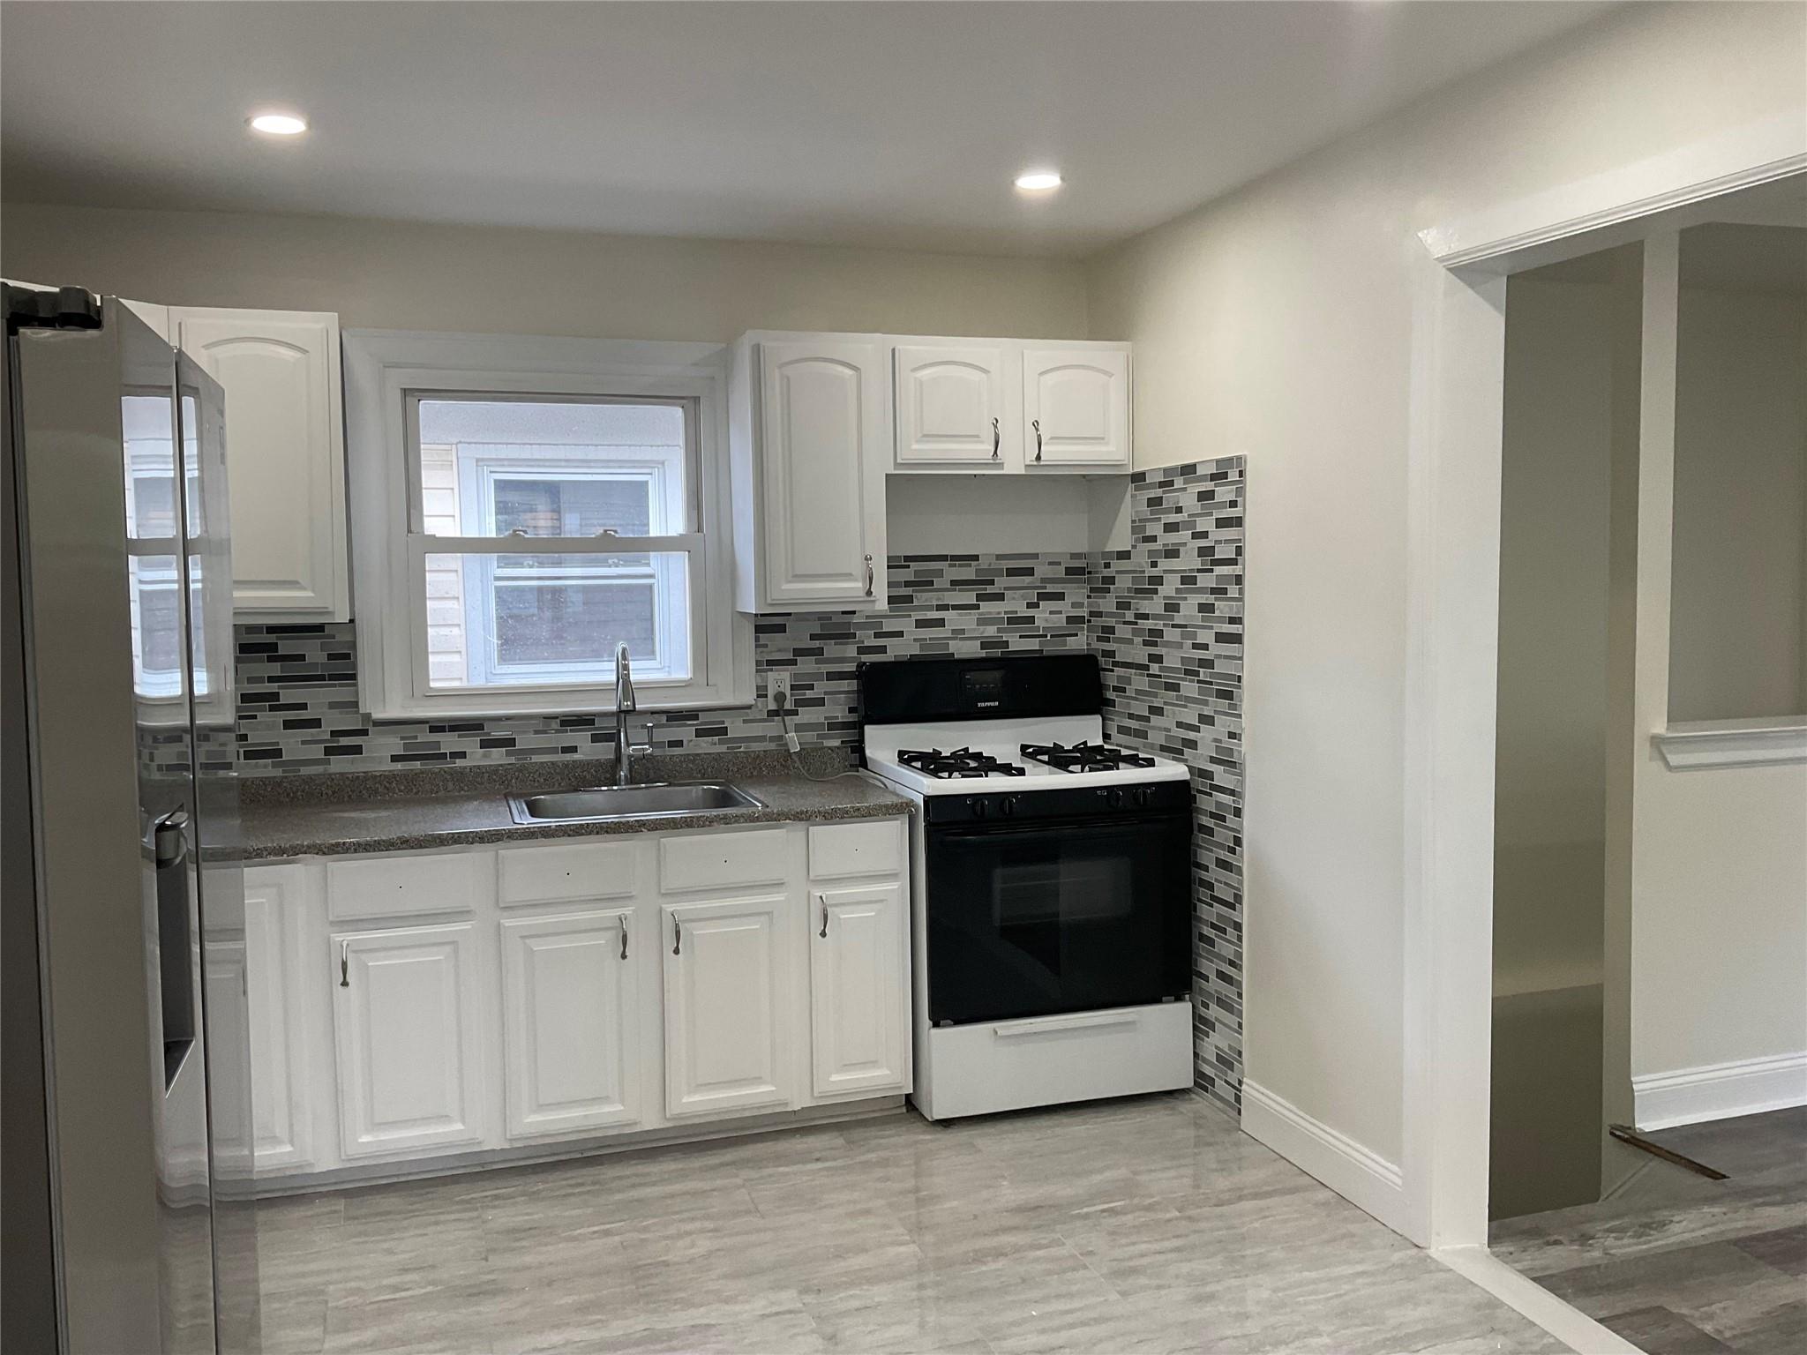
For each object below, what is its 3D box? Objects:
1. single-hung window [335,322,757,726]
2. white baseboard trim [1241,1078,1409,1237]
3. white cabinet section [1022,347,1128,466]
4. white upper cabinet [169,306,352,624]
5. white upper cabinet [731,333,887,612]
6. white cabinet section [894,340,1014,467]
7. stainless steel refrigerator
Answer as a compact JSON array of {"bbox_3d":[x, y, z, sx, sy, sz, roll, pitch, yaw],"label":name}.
[{"bbox_3d":[-0.978,-0.423,4.270,1.078,1.039,0.100,-2,4,-17],"label":"single-hung window"},{"bbox_3d":[0.989,1.123,3.590,0.018,0.140,0.686,-2,4,-17],"label":"white baseboard trim"},{"bbox_3d":[0.451,-0.791,4.535,0.371,0.362,0.327,-2,4,-18],"label":"white cabinet section"},{"bbox_3d":[-1.631,-0.526,3.875,0.386,0.768,0.325,-2,4,-17],"label":"white upper cabinet"},{"bbox_3d":[-0.273,-0.568,4.302,0.381,0.762,0.325,-2,4,-17],"label":"white upper cabinet"},{"bbox_3d":[0.087,-0.776,4.417,0.363,0.362,0.327,-2,4,-18],"label":"white cabinet section"},{"bbox_3d":[-1.338,0.448,1.966,0.800,1.760,0.910,-2,4,-17],"label":"stainless steel refrigerator"}]

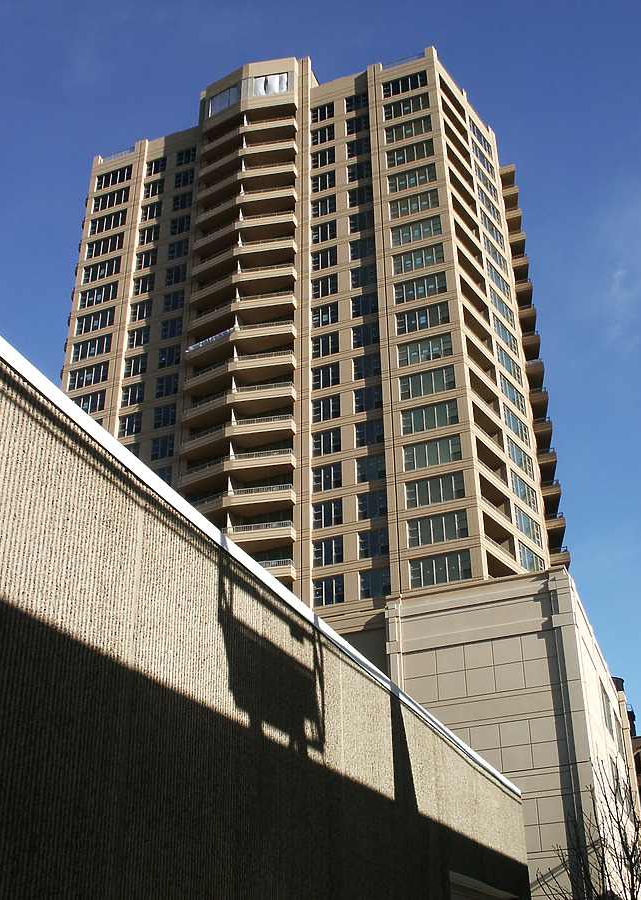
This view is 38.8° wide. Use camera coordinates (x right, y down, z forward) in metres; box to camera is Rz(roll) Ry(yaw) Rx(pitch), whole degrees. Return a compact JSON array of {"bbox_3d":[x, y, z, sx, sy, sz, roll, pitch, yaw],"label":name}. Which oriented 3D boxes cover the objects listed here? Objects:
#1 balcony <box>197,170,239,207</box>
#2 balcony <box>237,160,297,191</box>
[{"bbox_3d":[-9.030,-24.180,84.970,4.720,1.380,1.680,-18,-33,29],"label":"balcony"},{"bbox_3d":[-4.690,-25.030,83.470,5.020,1.380,1.780,-5,-29,9],"label":"balcony"}]

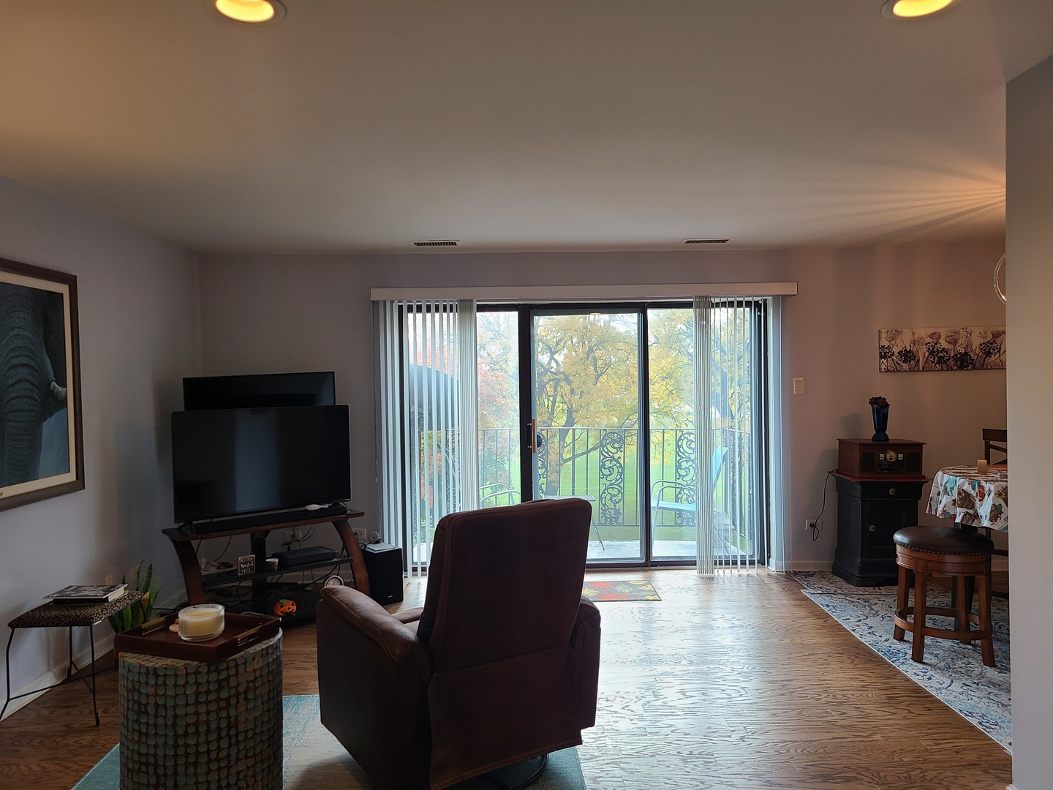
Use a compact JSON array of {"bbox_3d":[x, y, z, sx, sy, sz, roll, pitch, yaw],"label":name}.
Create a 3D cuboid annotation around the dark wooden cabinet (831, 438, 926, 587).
[{"bbox_3d":[2.539,0.834,5.743,0.490,0.990,0.460,-1,1,-2],"label":"dark wooden cabinet"}]

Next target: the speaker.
[{"bbox_3d":[-1.000,1.196,5.290,0.190,0.340,0.300,-2,2,-42],"label":"speaker"}]

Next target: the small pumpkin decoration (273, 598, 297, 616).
[{"bbox_3d":[-1.509,1.314,4.939,0.135,0.112,0.085,-2,1,-41],"label":"small pumpkin decoration"}]

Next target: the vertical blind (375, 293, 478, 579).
[{"bbox_3d":[-0.727,0.320,5.800,0.740,2.030,0.090,-1,1,-2],"label":"vertical blind"}]

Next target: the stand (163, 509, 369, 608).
[{"bbox_3d":[-1.588,1.113,4.943,1.160,0.630,0.480,-2,1,-41],"label":"stand"}]

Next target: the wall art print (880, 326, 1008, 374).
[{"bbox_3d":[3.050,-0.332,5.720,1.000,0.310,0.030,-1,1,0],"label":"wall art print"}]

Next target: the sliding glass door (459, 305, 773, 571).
[{"bbox_3d":[0.540,0.296,6.010,2.600,2.040,0.120,-1,1,0],"label":"sliding glass door"}]

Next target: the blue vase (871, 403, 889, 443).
[{"bbox_3d":[2.566,0.205,5.733,0.122,0.260,0.122,-1,1,-2],"label":"blue vase"}]

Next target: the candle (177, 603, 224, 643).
[{"bbox_3d":[-1.080,0.761,2.630,0.145,0.080,0.145,-1,1,-18],"label":"candle"}]

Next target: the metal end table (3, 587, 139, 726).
[{"bbox_3d":[-2.094,1.203,3.675,0.500,0.440,0.550,-1,1,0],"label":"metal end table"}]

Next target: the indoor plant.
[{"bbox_3d":[-2.055,1.172,4.155,0.260,0.560,0.250,-1,1,-2],"label":"indoor plant"}]

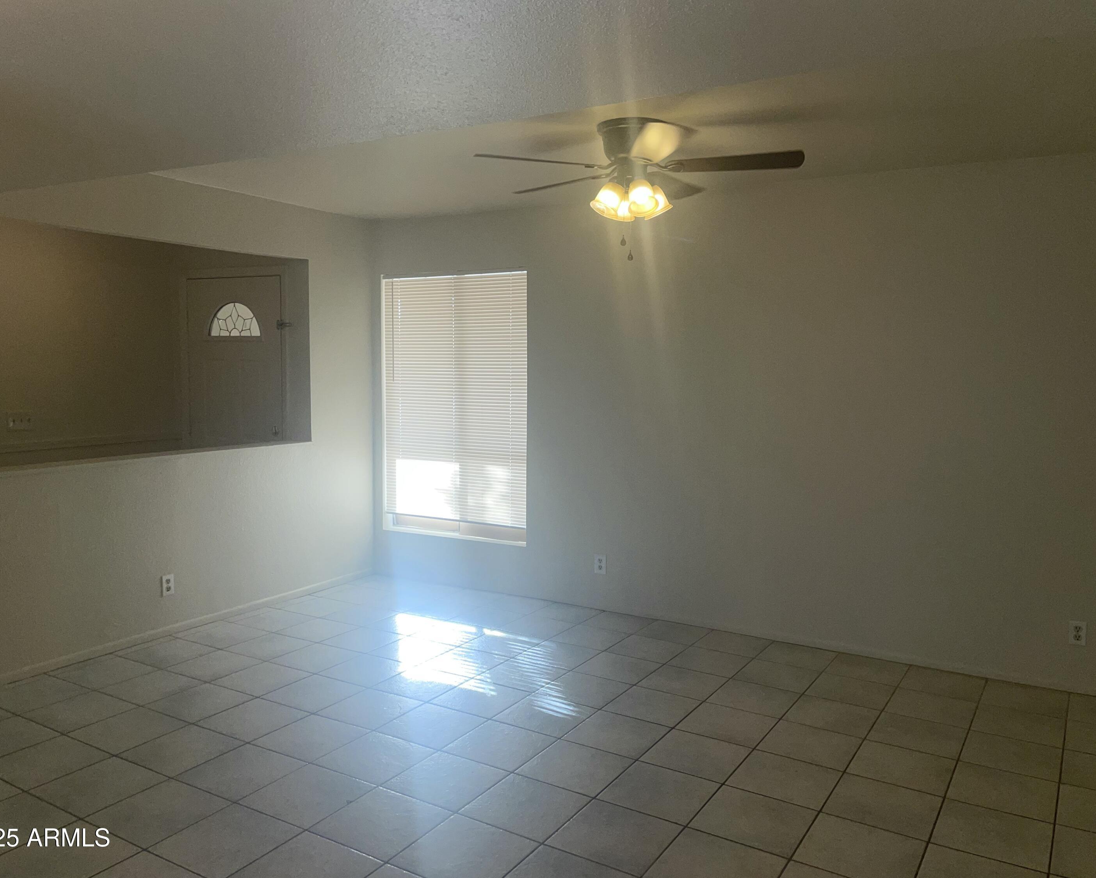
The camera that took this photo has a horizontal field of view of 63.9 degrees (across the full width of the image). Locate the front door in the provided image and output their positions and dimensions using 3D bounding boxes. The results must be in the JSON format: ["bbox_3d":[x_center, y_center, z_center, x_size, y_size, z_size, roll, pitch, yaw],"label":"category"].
[{"bbox_3d":[-2.133,-0.070,6.025,0.914,2.035,0.050,3,6,30],"label":"front door"}]

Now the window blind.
[{"bbox_3d":[-0.612,-0.279,5.780,1.155,1.640,0.045,3,6,30],"label":"window blind"}]

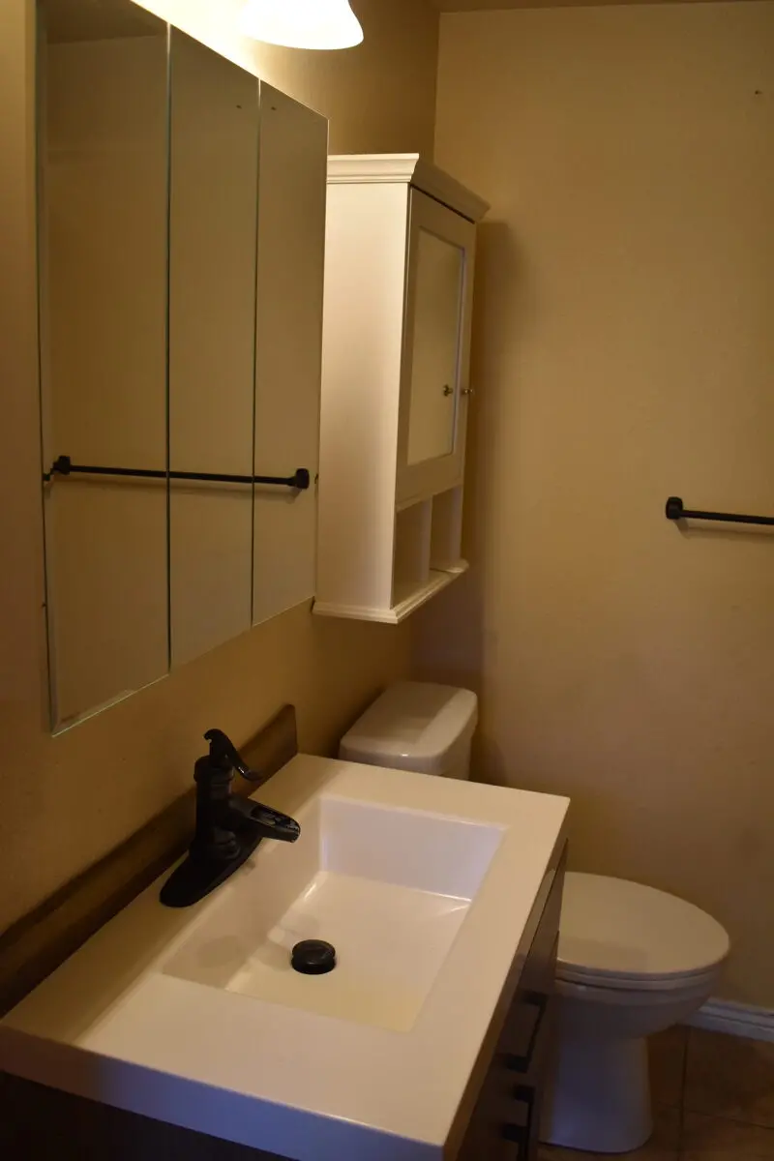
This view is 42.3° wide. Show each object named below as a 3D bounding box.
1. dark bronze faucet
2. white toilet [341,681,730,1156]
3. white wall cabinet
[{"bbox_3d":[-0.194,0.299,1.343,0.166,0.195,0.236,6,13,17],"label":"dark bronze faucet"},{"bbox_3d":[0.314,0.719,2.103,0.767,0.819,0.425,6,13,17],"label":"white toilet"},{"bbox_3d":[0.042,-0.364,1.953,0.163,0.777,0.531,6,13,17],"label":"white wall cabinet"}]

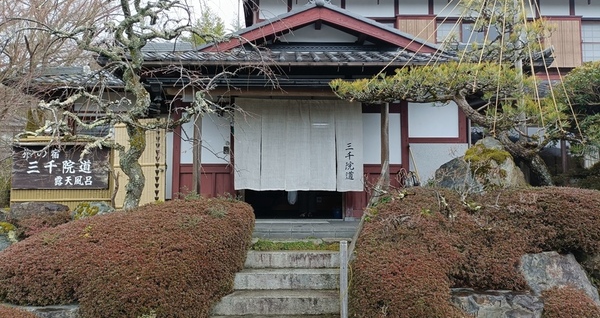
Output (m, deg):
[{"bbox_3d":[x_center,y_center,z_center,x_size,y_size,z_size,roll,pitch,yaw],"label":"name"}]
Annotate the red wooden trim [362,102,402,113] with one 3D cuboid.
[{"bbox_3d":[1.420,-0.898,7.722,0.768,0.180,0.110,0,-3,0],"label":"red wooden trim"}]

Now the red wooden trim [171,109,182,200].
[{"bbox_3d":[-2.160,-0.003,7.679,0.150,1.813,0.130,0,-3,0],"label":"red wooden trim"}]

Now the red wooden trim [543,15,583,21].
[{"bbox_3d":[7.024,-3.771,11.654,1.065,0.150,0.120,0,-3,0],"label":"red wooden trim"}]

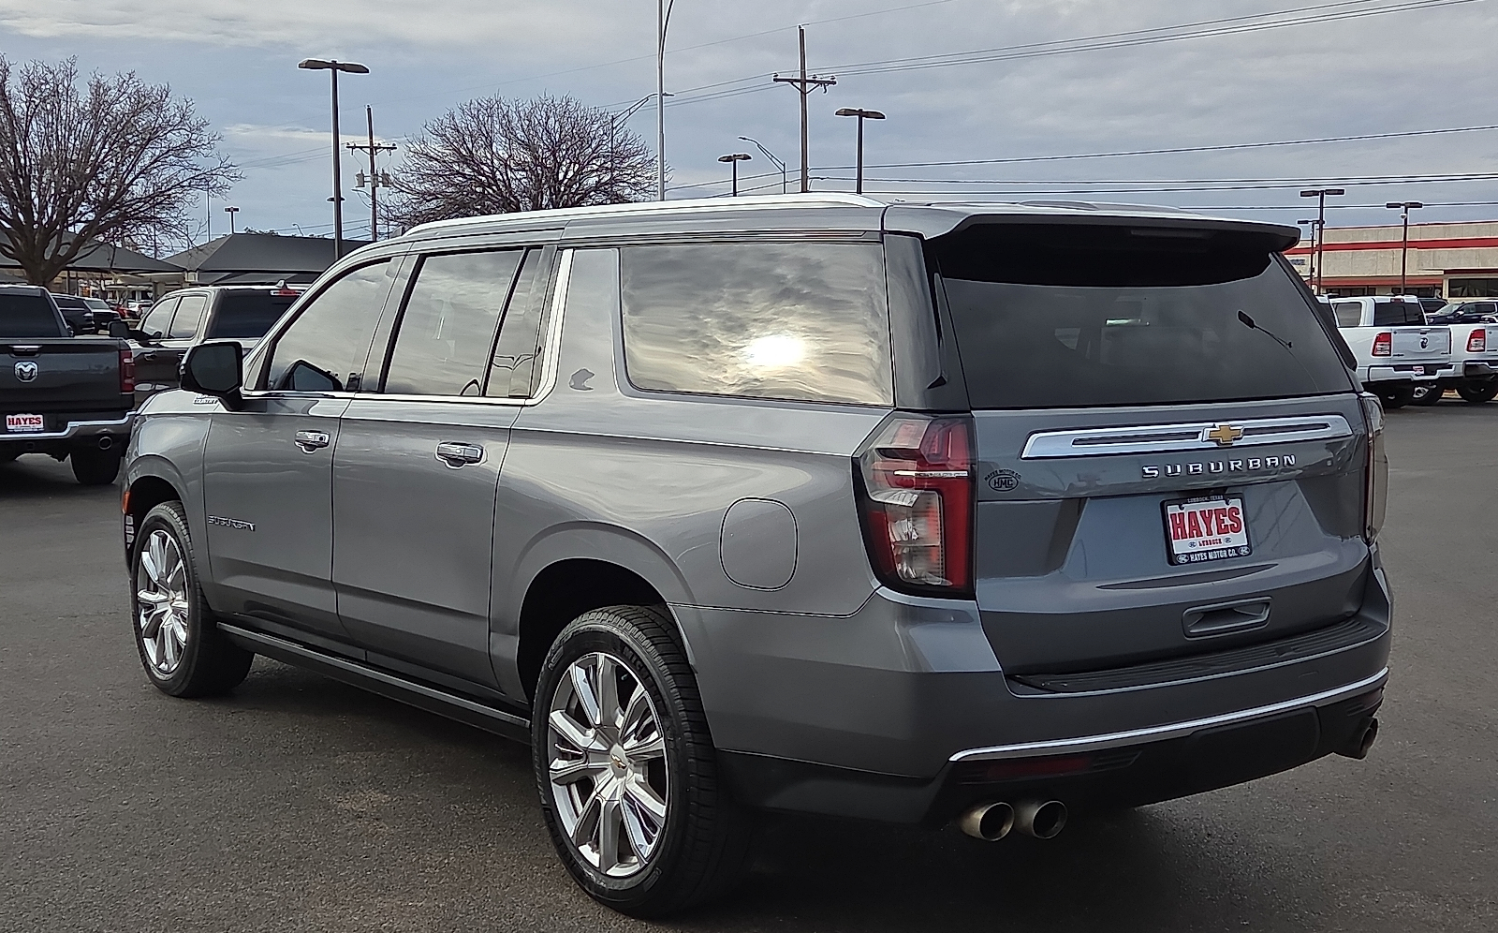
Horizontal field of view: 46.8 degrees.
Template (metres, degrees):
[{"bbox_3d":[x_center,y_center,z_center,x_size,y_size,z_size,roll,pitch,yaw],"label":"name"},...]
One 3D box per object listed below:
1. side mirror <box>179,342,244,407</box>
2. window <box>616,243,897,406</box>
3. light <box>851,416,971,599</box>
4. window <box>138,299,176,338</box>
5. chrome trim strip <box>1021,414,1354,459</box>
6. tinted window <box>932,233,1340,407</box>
[{"bbox_3d":[-1.989,-0.342,6.401,0.250,0.250,0.170,-4,6,-38],"label":"side mirror"},{"bbox_3d":[-0.018,-0.358,4.237,0.050,0.400,1.210,17,-6,-38],"label":"window"},{"bbox_3d":[0.364,0.082,3.790,0.235,0.425,0.200,-4,6,-38],"label":"light"},{"bbox_3d":[-6.590,-1.651,19.300,0.060,0.470,0.950,15,-5,-38],"label":"window"},{"bbox_3d":[1.125,-0.076,4.191,1.270,0.065,0.070,-4,6,-38],"label":"chrome trim strip"},{"bbox_3d":[1.015,-0.356,4.311,1.470,0.430,0.090,-4,-22,-38],"label":"tinted window"}]

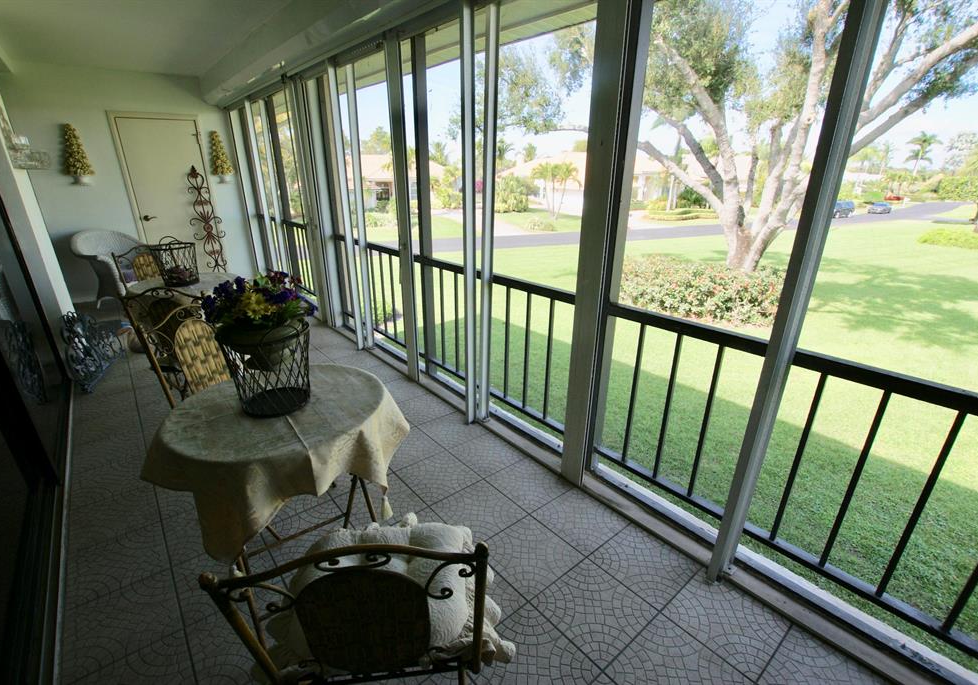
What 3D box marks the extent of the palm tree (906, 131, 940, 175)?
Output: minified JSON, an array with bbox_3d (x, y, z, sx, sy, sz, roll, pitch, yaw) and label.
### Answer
[{"bbox_3d":[89.000,-36.400,88.000,6.800,13.600,6.800,19,27,40],"label":"palm tree"}]

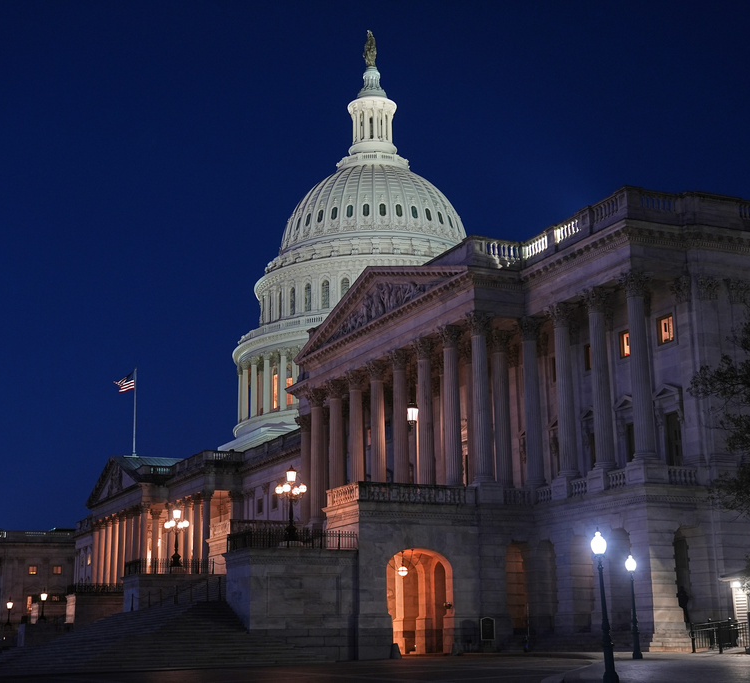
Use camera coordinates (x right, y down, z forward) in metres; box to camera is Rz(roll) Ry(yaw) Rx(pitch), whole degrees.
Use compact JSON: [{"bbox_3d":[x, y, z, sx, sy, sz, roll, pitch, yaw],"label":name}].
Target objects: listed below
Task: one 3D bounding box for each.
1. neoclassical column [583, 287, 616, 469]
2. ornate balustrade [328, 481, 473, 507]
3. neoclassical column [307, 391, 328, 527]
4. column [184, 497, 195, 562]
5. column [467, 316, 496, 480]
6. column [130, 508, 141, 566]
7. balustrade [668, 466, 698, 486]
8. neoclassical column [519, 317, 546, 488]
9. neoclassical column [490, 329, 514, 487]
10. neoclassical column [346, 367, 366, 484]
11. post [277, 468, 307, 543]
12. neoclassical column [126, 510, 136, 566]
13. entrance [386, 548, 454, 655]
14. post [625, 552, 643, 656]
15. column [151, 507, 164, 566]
[{"bbox_3d":[11.466,1.942,66.391,1.250,9.250,1.250,-1,-14,0],"label":"neoclassical column"},{"bbox_3d":[1.341,8.009,66.777,6.570,0.930,4.030,6,-15,-25],"label":"ornate balustrade"},{"bbox_3d":[-3.951,7.952,90.019,1.250,9.250,1.250,6,-15,-25],"label":"neoclassical column"},{"bbox_3d":[-20.924,21.993,146.545,1.250,9.250,1.250,6,-15,-25],"label":"column"},{"bbox_3d":[5.752,3.070,70.642,1.250,9.250,1.250,-1,-14,0],"label":"column"},{"bbox_3d":[-27.640,23.656,151.607,1.040,9.182,1.040,6,-15,-26],"label":"column"},{"bbox_3d":[14.558,6.337,61.613,1.751,0.937,0.380,6,-15,-26],"label":"balustrade"},{"bbox_3d":[8.554,3.414,71.099,1.040,9.182,1.040,-1,-14,0],"label":"neoclassical column"},{"bbox_3d":[7.074,3.976,72.655,1.220,9.157,1.220,-1,-14,0],"label":"neoclassical column"},{"bbox_3d":[-1.145,6.429,82.122,1.220,9.157,1.220,-1,-14,0],"label":"neoclassical column"},{"bbox_3d":[-4.114,7.921,64.087,1.550,3.670,1.550,6,-15,-25],"label":"post"},{"bbox_3d":[-29.151,24.459,155.030,1.220,9.157,1.220,6,-15,-25],"label":"neoclassical column"},{"bbox_3d":[2.006,12.842,64.271,3.620,5.200,1.150,6,-15,-25],"label":"entrance"},{"bbox_3d":[9.780,10.046,49.590,0.420,3.848,0.420,-1,-14,0],"label":"post"},{"bbox_3d":[-26.050,24.521,155.248,1.040,9.182,1.040,6,-15,-26],"label":"column"}]

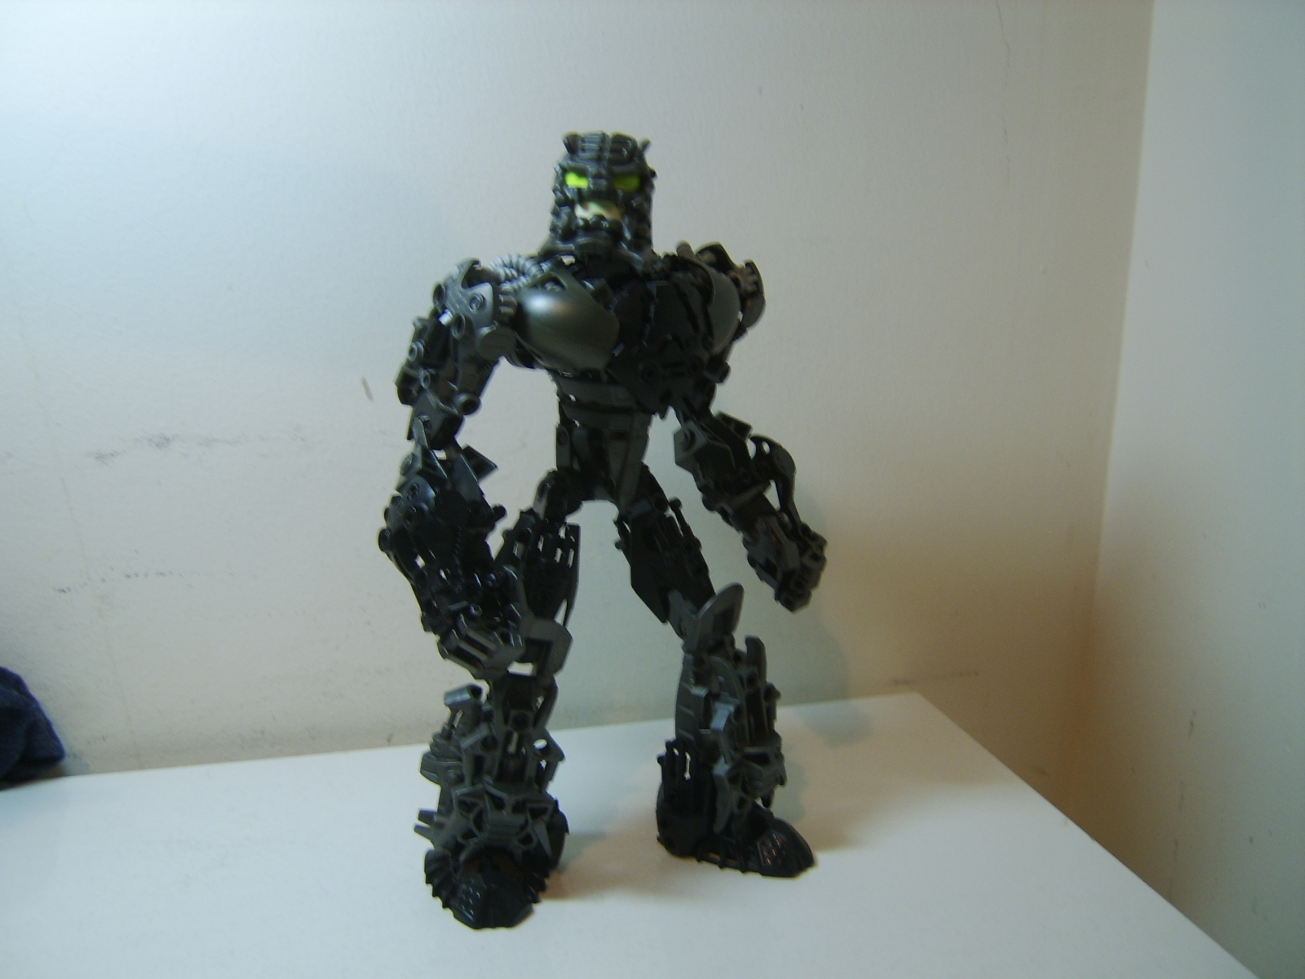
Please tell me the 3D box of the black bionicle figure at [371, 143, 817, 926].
[{"bbox_3d":[-0.016,0.013,0.422,0.148,0.272,0.078,-7,15,-31],"label":"black bionicle figure"}]

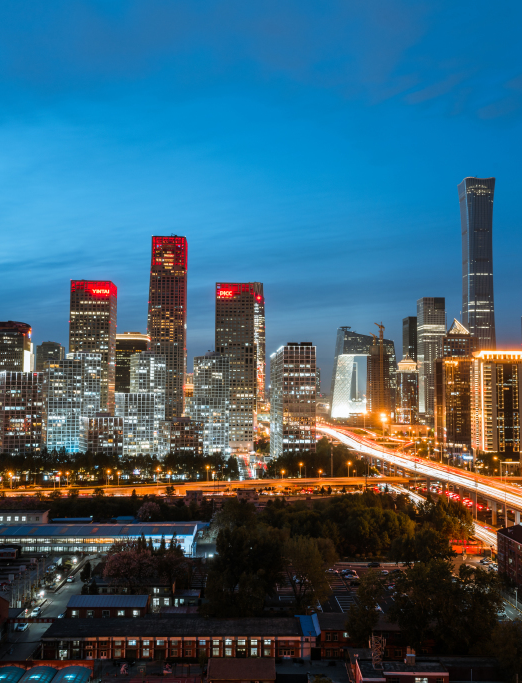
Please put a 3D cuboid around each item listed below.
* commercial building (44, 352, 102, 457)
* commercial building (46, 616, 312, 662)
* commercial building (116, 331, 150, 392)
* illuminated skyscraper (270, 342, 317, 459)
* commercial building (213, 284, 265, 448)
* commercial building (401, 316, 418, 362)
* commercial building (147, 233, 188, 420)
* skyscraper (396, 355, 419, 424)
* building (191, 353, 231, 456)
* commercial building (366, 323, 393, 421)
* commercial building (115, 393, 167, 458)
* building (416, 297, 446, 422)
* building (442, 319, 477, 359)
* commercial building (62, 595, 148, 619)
[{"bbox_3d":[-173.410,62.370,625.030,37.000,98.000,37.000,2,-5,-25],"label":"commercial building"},{"bbox_3d":[-22.100,75.670,175.890,66.000,6.800,12.000,0,-4,-1],"label":"commercial building"},{"bbox_3d":[-203.970,67.140,1077.910,57.000,155.000,40.000,1,-4,-3],"label":"commercial building"},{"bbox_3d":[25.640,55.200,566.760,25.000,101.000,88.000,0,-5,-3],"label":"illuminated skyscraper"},{"bbox_3d":[-28.170,29.880,771.890,43.000,186.000,43.000,0,-4,-2],"label":"commercial building"},{"bbox_3d":[334.670,64.690,1474.370,46.000,224.000,49.000,0,-4,-2],"label":"commercial building"},{"bbox_3d":[-110.100,1.220,824.110,41.000,250.000,41.000,0,-4,-2],"label":"commercial building"},{"bbox_3d":[222.280,84.380,1035.910,30.000,126.000,32.000,0,-5,-3],"label":"skyscraper"},{"bbox_3d":[-49.950,63.580,699.050,27.300,101.520,27.300,2,-5,-25],"label":"building"},{"bbox_3d":[208.470,77.380,1208.900,36.000,170.000,38.000,0,-5,-3],"label":"commercial building"},{"bbox_3d":[-112.740,78.060,615.880,31.000,66.000,29.000,2,-5,-25],"label":"commercial building"},{"bbox_3d":[340.060,47.450,1366.380,42.000,258.000,43.000,0,-5,-3],"label":"building"},{"bbox_3d":[235.990,49.770,805.600,33.340,146.160,34.000,0,-5,-1],"label":"building"},{"bbox_3d":[-39.750,70.150,179.650,19.940,5.000,9.000,0,-5,-1],"label":"commercial building"}]

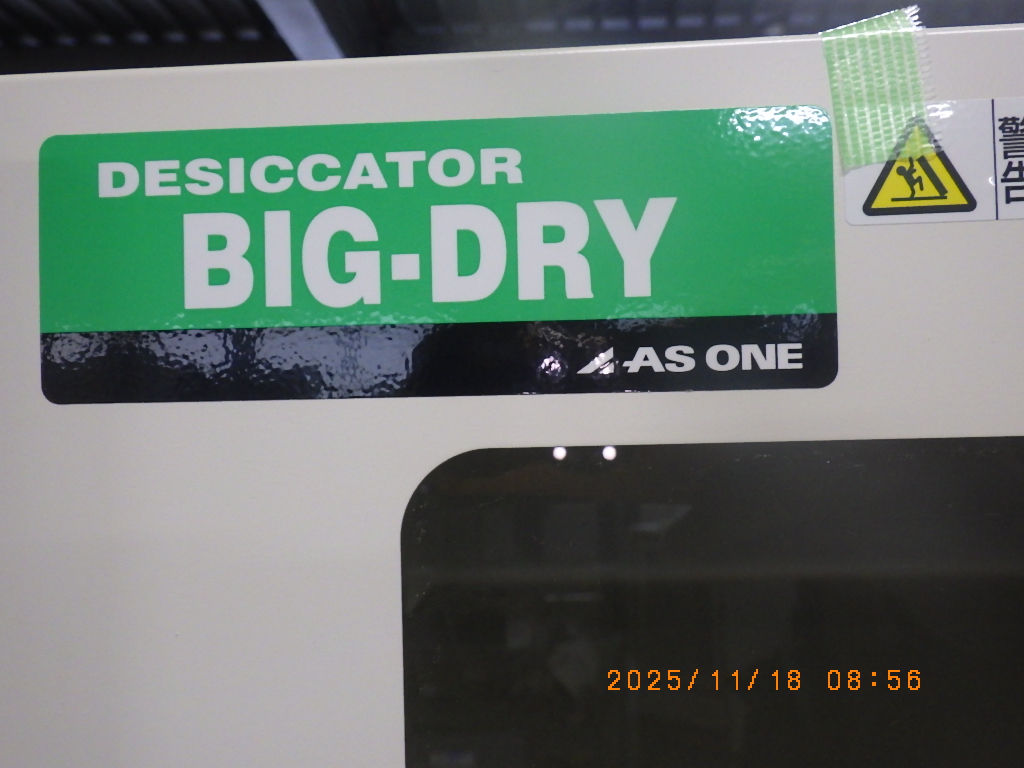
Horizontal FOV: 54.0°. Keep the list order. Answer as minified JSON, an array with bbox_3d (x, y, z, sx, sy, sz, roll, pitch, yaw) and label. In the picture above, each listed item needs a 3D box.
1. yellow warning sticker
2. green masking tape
[{"bbox_3d":[0.062,-0.034,0.154,0.017,0.014,0.001,-1,-1,4],"label":"yellow warning sticker"},{"bbox_3d":[0.057,-0.045,0.156,0.016,0.024,0.003,-7,-2,4],"label":"green masking tape"}]

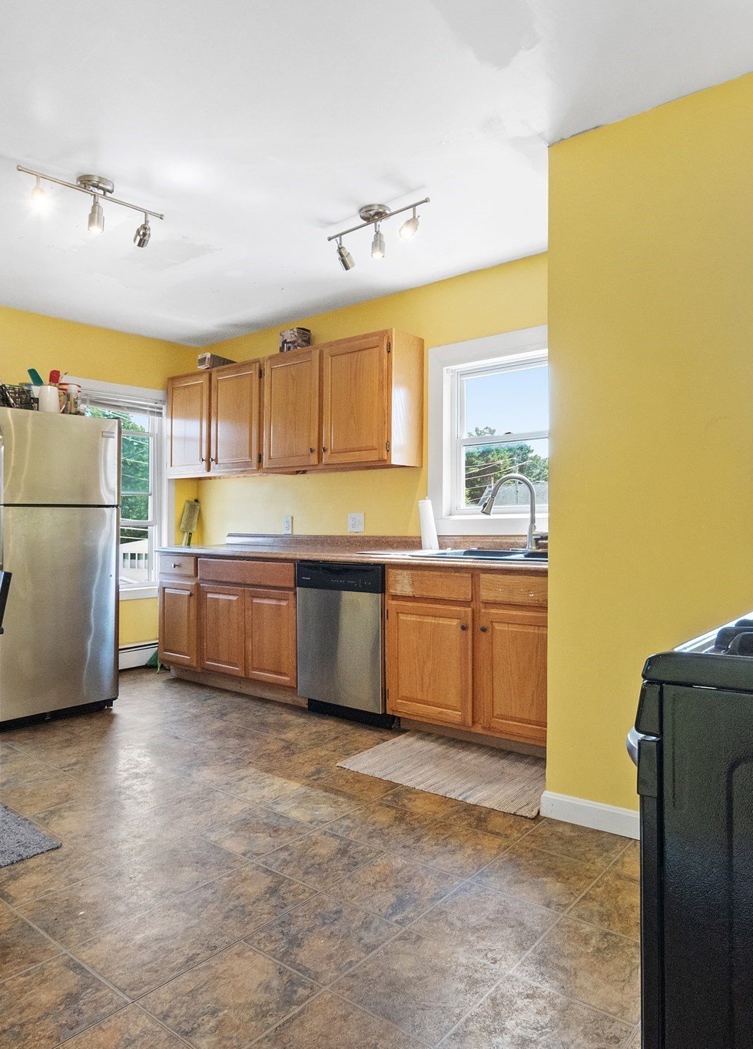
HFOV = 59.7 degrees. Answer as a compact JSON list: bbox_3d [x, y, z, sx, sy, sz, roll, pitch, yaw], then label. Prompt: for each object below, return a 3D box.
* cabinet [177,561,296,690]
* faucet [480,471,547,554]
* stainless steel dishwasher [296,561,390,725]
[{"bbox_3d":[-0.670,0.600,4.305,0.937,0.780,0.591,0,0,38],"label":"cabinet"},{"bbox_3d":[0.706,-0.067,3.406,0.280,0.395,0.100,0,0,-14],"label":"faucet"},{"bbox_3d":[-0.044,0.652,3.817,0.615,0.865,0.600,0,0,38],"label":"stainless steel dishwasher"}]

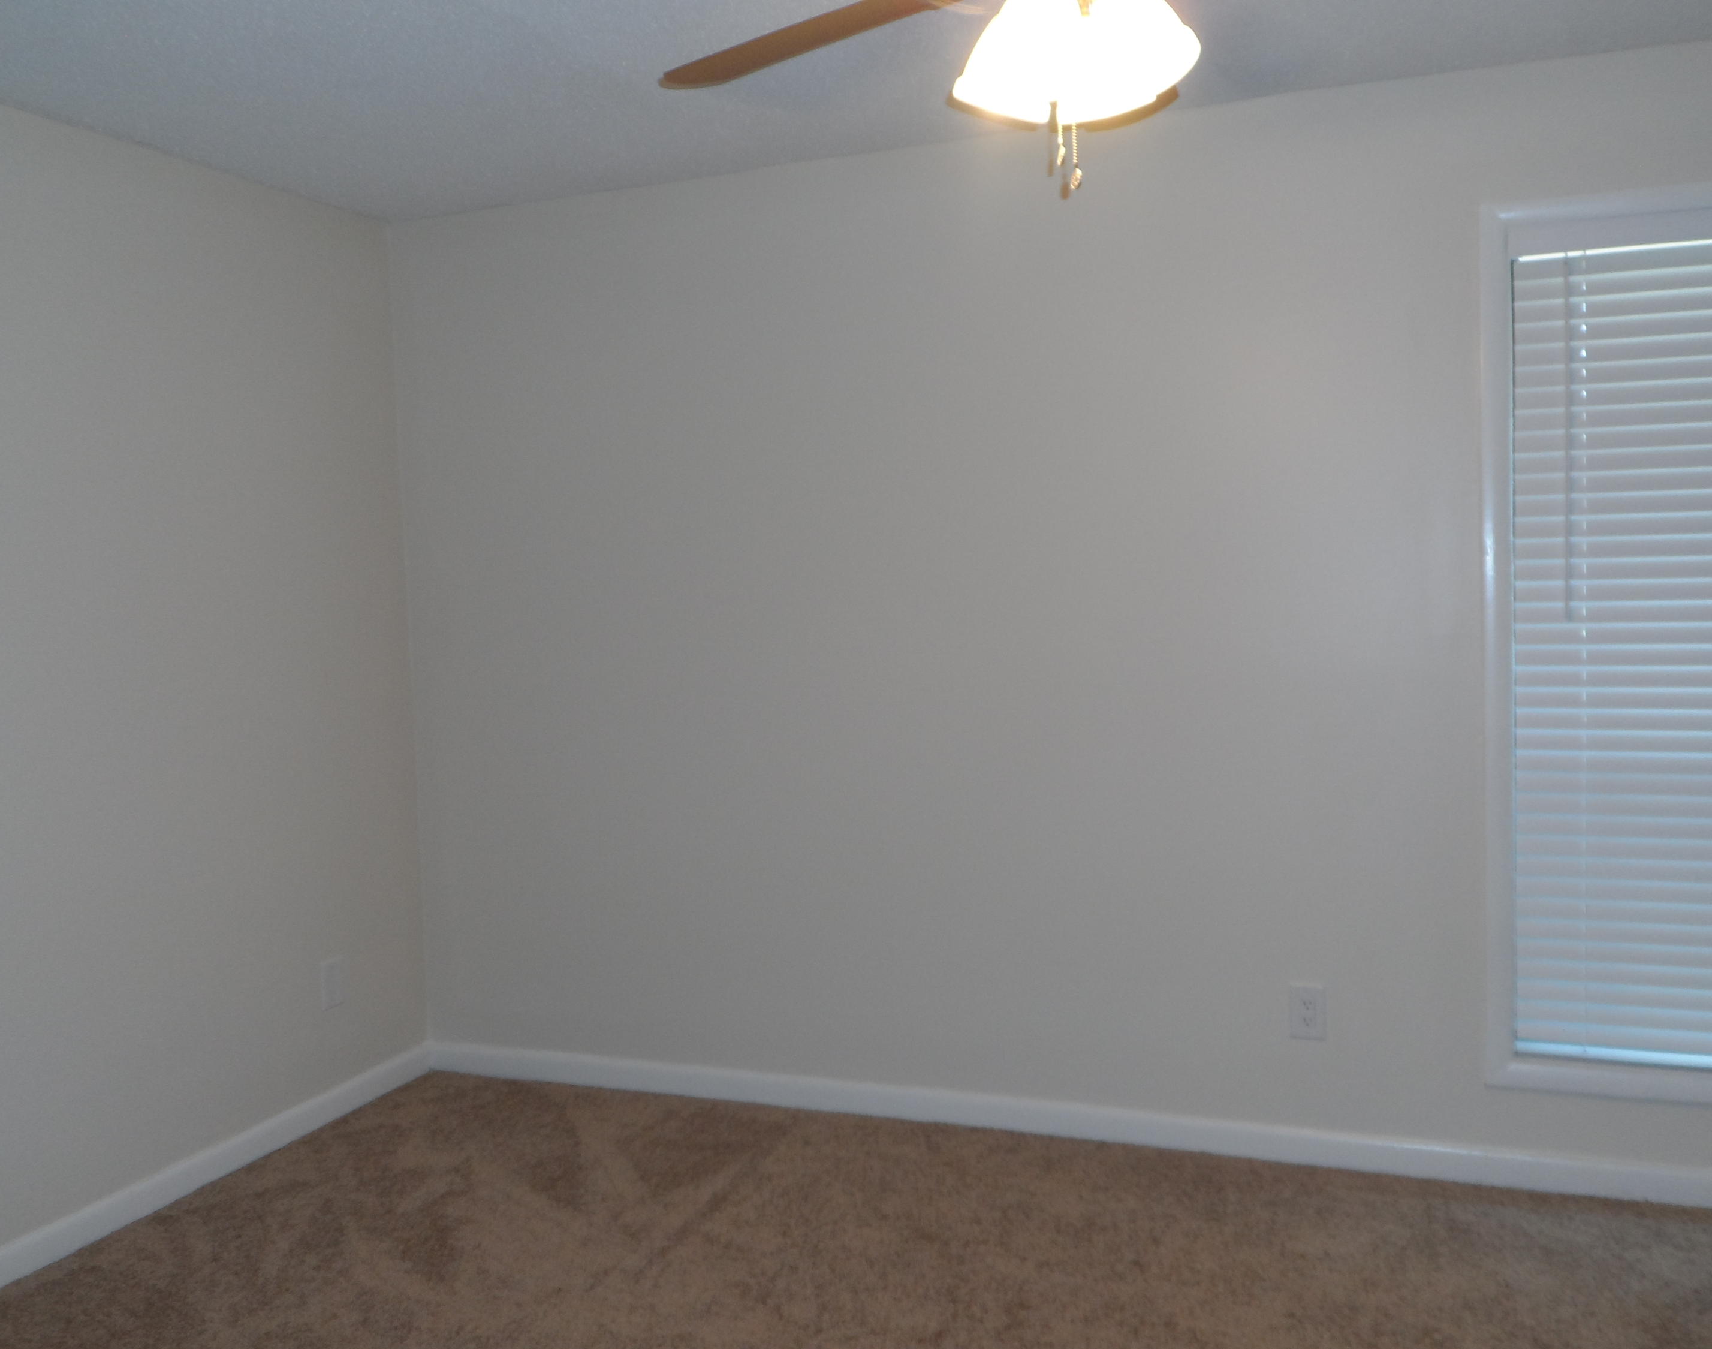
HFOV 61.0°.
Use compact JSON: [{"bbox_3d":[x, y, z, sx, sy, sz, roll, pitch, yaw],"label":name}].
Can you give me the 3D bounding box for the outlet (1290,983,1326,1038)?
[{"bbox_3d":[0.994,0.743,3.198,0.078,0.125,0.010,0,4,21],"label":"outlet"}]

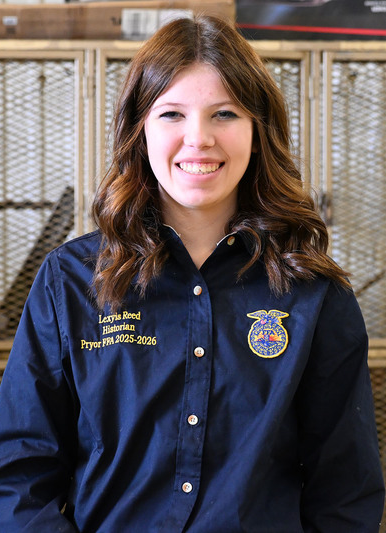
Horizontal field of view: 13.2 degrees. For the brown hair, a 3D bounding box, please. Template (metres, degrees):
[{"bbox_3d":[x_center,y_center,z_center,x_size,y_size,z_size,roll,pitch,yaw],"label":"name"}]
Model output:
[{"bbox_3d":[0.033,-0.126,2.030,0.310,0.355,0.250,0,3,0],"label":"brown hair"}]

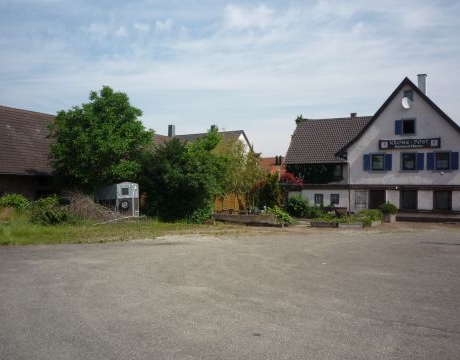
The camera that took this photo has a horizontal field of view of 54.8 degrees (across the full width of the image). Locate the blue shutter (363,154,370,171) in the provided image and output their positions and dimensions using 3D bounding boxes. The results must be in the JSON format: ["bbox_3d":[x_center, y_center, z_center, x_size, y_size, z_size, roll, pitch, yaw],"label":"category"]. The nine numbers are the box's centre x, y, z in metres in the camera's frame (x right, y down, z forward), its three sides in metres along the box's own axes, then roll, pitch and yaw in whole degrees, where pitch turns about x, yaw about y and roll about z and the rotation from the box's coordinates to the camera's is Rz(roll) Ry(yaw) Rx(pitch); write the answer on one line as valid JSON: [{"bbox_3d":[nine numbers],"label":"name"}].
[{"bbox_3d":[9.480,-1.179,30.590,0.480,1.130,0.050,0,-1,28],"label":"blue shutter"}]

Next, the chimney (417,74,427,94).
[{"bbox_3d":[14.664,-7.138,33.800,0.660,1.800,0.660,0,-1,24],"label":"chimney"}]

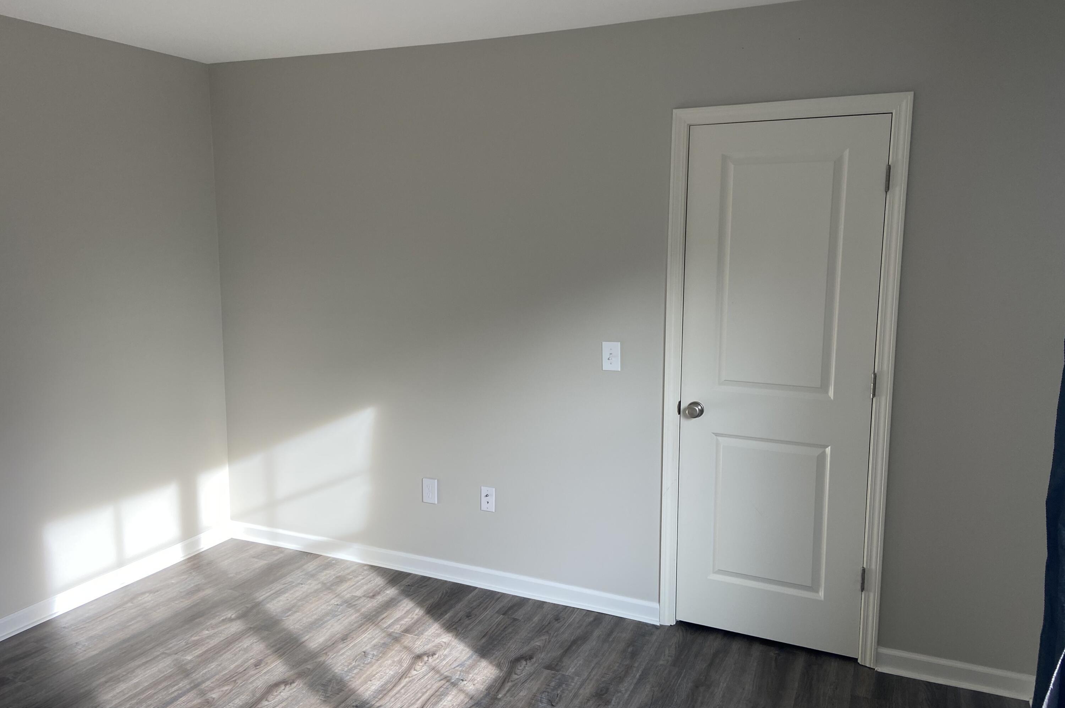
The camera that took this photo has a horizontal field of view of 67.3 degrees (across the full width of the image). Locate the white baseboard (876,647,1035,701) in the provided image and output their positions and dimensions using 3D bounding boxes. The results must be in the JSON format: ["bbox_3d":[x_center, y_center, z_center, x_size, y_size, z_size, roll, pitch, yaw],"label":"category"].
[{"bbox_3d":[1.538,1.159,2.923,0.519,0.086,0.020,4,9,24],"label":"white baseboard"}]

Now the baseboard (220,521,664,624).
[{"bbox_3d":[-0.544,1.018,3.834,2.358,0.089,0.020,4,9,24],"label":"baseboard"}]

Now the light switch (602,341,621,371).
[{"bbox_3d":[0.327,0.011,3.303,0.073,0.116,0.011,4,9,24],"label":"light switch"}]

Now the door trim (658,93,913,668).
[{"bbox_3d":[0.923,0.123,3.052,0.835,2.096,0.022,4,9,24],"label":"door trim"}]

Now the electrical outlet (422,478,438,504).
[{"bbox_3d":[-0.480,0.643,3.757,0.073,0.116,0.008,4,9,24],"label":"electrical outlet"}]

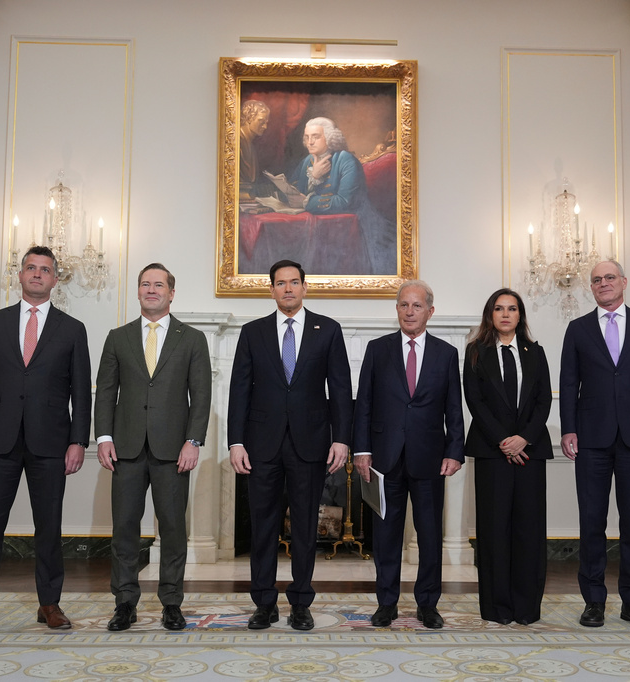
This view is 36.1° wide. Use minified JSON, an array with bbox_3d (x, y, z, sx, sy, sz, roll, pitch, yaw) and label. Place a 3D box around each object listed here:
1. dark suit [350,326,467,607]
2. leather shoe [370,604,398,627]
[{"bbox_3d":[0.477,0.642,4.902,0.565,1.395,0.320,0,-5,1],"label":"dark suit"},{"bbox_3d":[0.347,1.322,4.747,0.105,0.110,0.295,-2,-6,22],"label":"leather shoe"}]

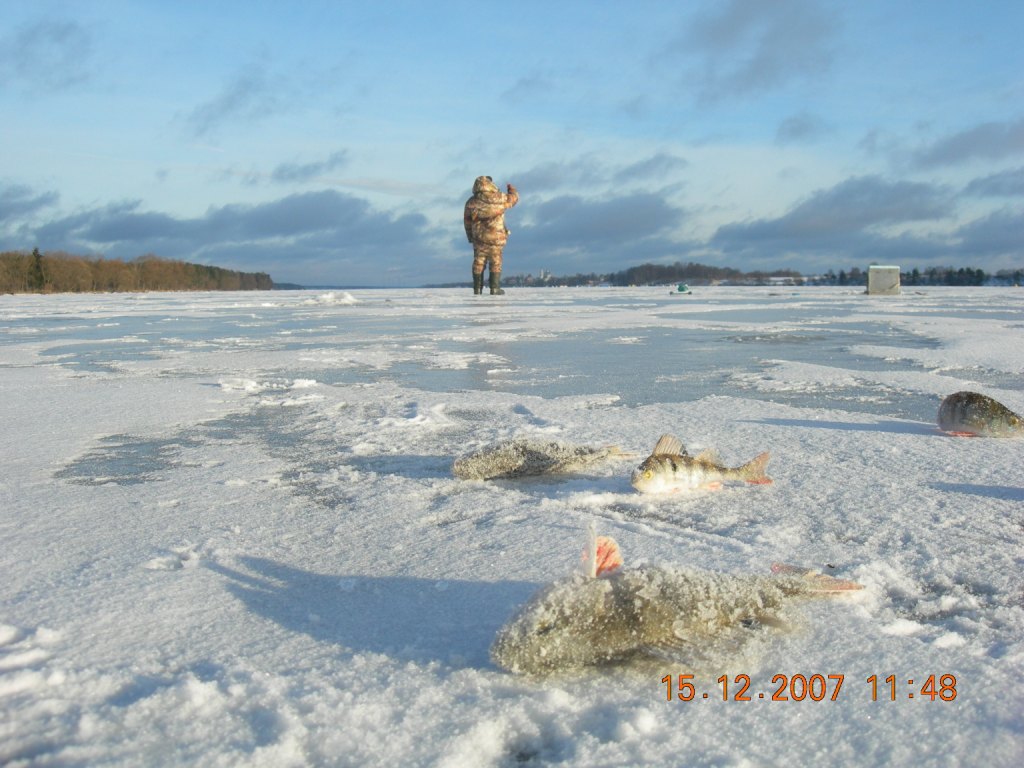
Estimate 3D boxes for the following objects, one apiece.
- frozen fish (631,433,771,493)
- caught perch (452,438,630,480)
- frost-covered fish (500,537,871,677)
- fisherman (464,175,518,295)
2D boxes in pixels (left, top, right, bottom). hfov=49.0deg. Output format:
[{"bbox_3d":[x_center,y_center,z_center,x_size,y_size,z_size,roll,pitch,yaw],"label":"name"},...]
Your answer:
[{"bbox_3d":[0.132,0.054,0.780,0.100,0.038,0.027,-1,5,-10],"label":"frozen fish"},{"bbox_3d":[0.026,0.053,0.867,0.163,0.027,0.042,-3,6,-32],"label":"caught perch"},{"bbox_3d":[0.073,0.082,0.453,0.186,0.038,0.048,-3,6,-30],"label":"frost-covered fish"},{"bbox_3d":[-0.308,-2.233,16.900,0.680,1.790,0.500,3,6,33],"label":"fisherman"}]

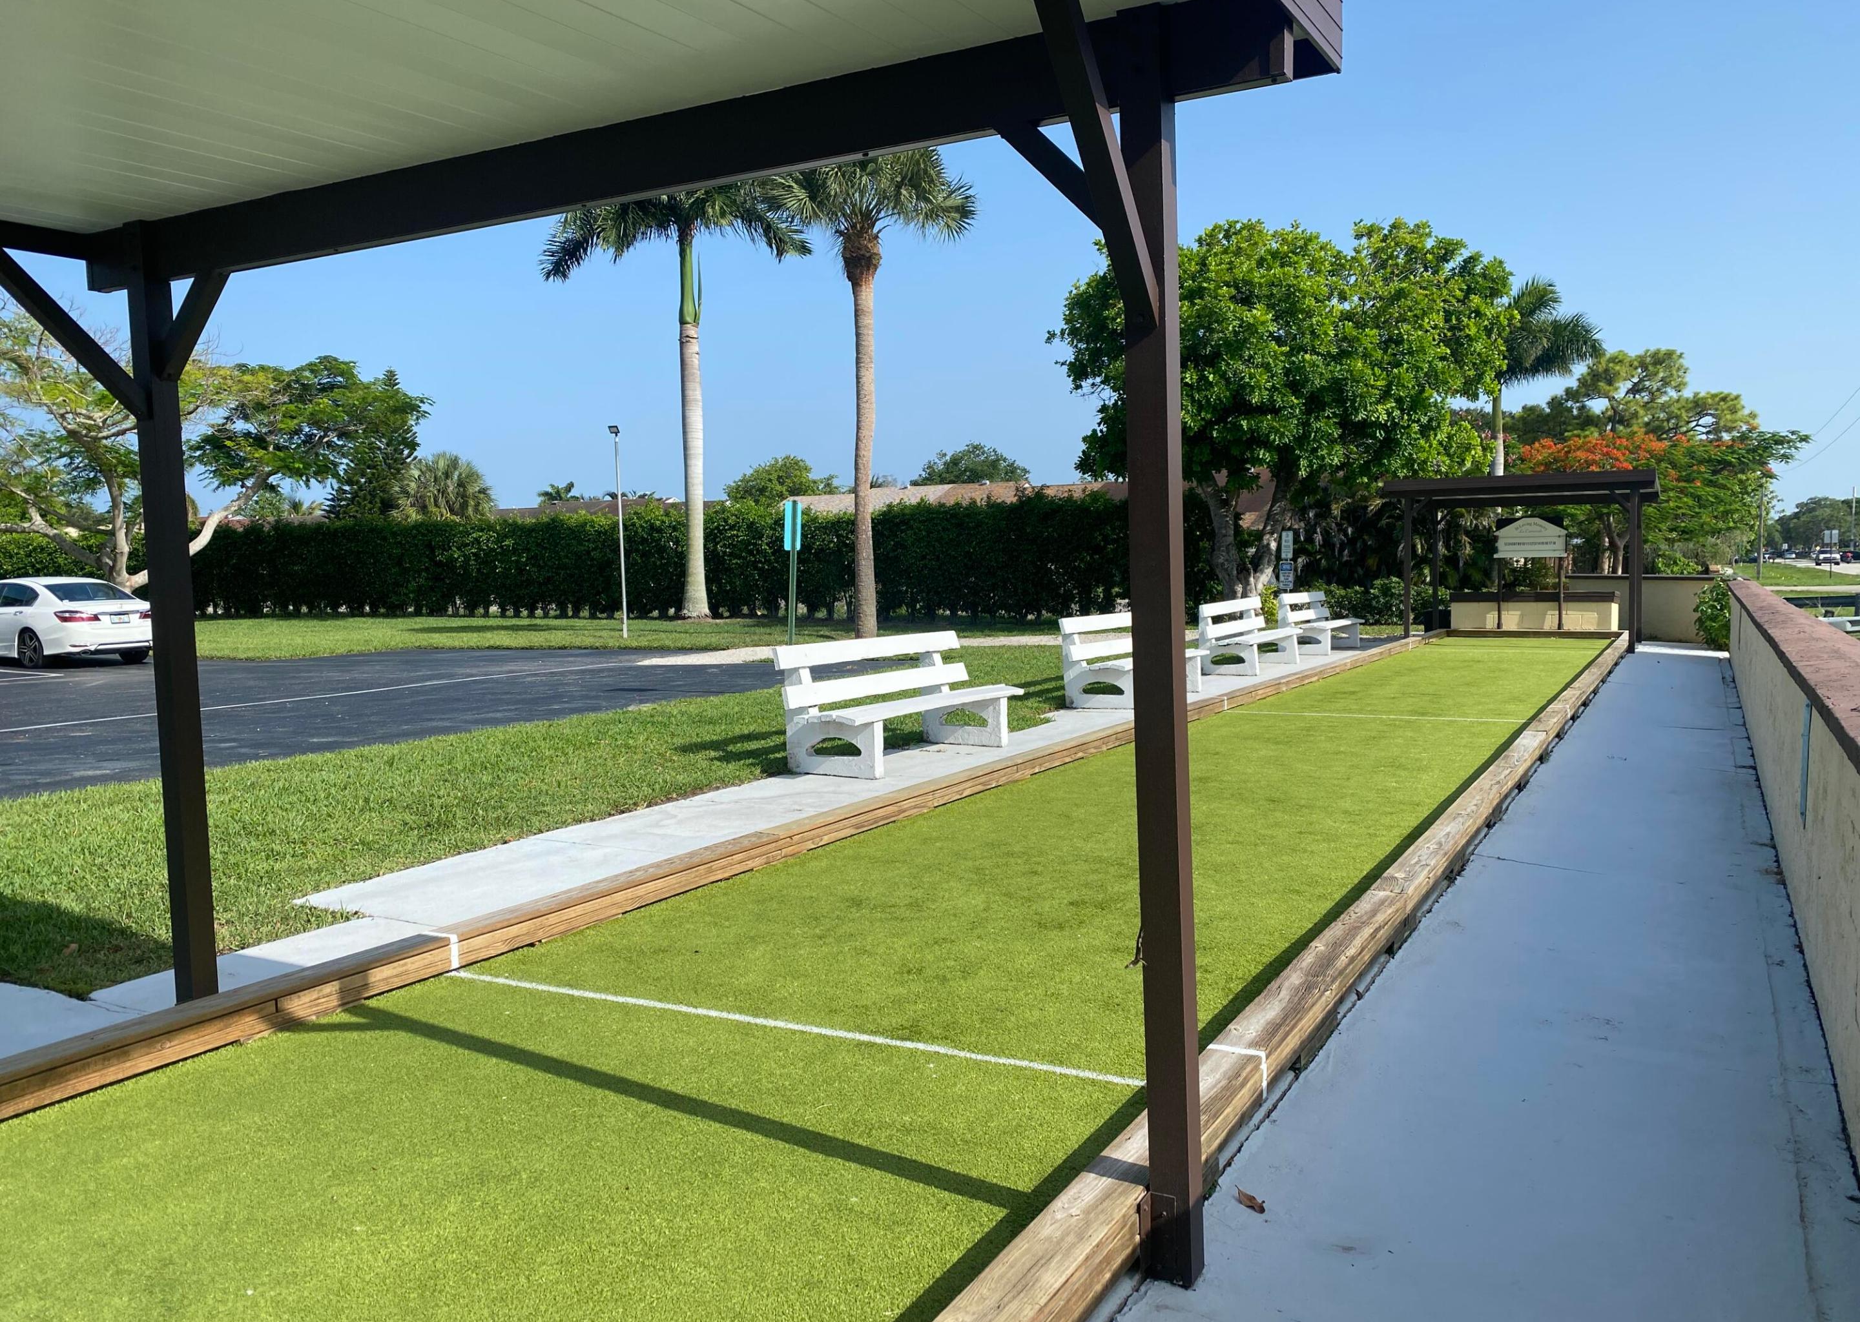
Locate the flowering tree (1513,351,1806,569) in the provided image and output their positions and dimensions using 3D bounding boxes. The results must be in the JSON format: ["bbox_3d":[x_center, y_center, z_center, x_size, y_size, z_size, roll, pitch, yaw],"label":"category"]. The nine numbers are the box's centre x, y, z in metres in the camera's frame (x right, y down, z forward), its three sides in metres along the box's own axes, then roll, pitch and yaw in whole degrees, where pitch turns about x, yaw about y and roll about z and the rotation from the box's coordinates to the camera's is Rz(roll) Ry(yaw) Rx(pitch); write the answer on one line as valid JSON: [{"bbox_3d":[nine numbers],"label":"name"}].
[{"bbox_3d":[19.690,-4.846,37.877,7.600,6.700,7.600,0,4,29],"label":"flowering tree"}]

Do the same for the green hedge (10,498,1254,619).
[{"bbox_3d":[-12.866,-2.739,43.721,47.407,3.000,1.700,0,4,29],"label":"green hedge"}]

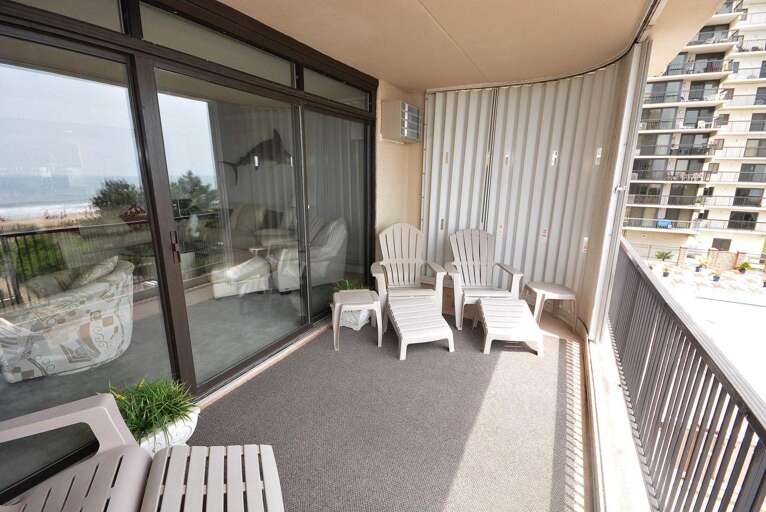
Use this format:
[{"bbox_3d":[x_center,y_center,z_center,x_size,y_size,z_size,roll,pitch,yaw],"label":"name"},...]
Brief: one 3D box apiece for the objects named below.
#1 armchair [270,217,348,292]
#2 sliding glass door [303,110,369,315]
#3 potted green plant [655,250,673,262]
[{"bbox_3d":[-1.029,-0.088,4.507,0.900,0.900,0.820,-5,15,-21],"label":"armchair"},{"bbox_3d":[-0.464,-0.440,3.366,0.060,1.950,1.030,8,16,28],"label":"sliding glass door"},{"bbox_3d":[26.346,0.047,30.000,1.300,1.150,1.300,8,16,28],"label":"potted green plant"}]

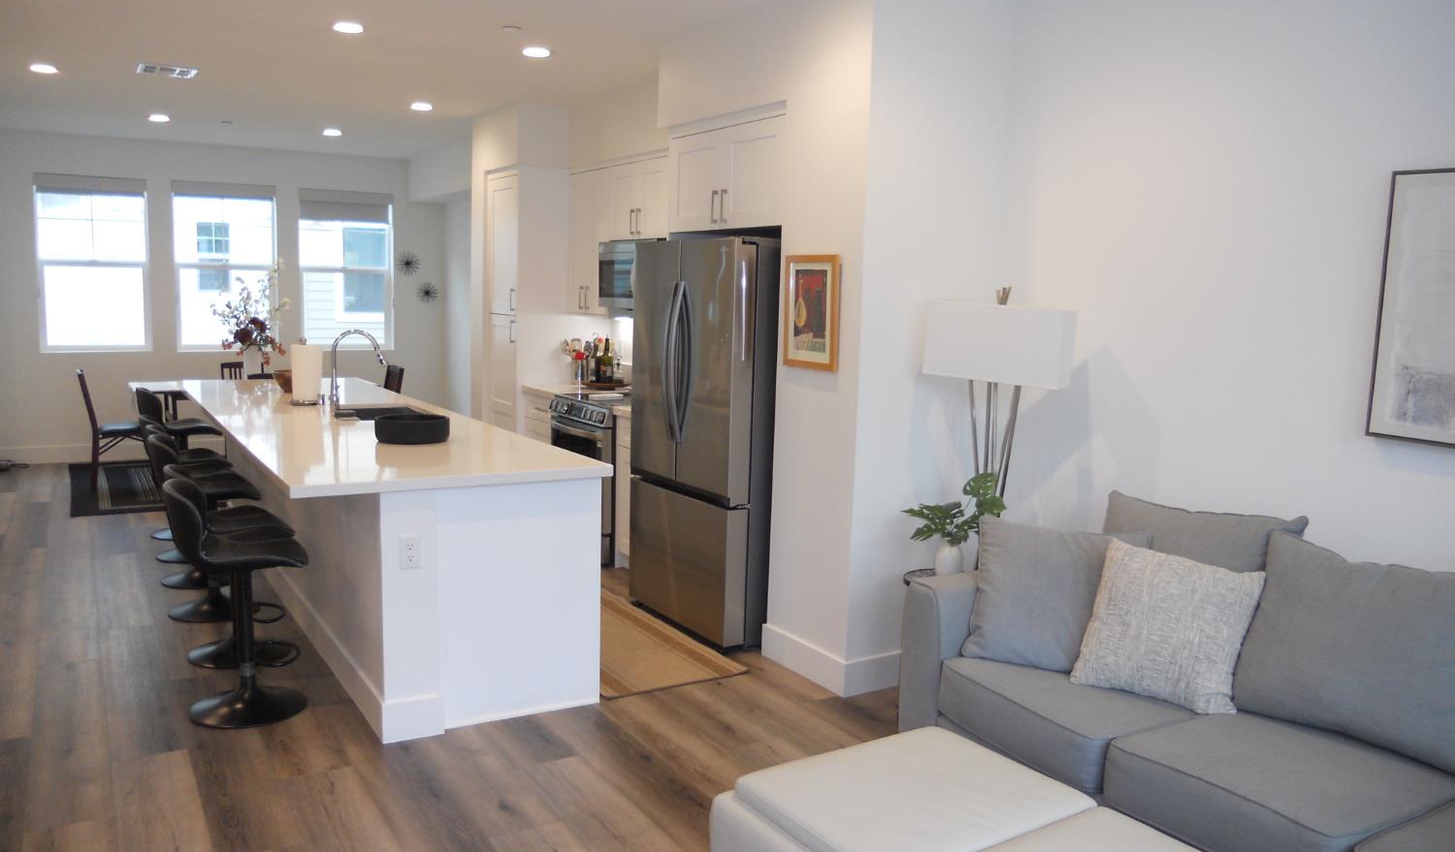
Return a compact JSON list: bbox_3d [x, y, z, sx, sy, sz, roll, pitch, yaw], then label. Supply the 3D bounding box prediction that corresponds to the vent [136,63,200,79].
[{"bbox_3d":[-3.247,-2.043,6.571,0.290,0.020,0.340,-3,8,-31],"label":"vent"}]

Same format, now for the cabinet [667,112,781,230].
[{"bbox_3d":[0.243,-1.125,5.276,0.630,0.455,1.000,-3,8,-31],"label":"cabinet"}]

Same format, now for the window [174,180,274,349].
[{"bbox_3d":[-4.483,-1.425,10.181,0.845,1.500,0.100,-3,8,-31],"label":"window"}]

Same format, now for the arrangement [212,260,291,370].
[{"bbox_3d":[-3.640,-0.846,8.684,0.520,0.855,0.480,-3,8,-31],"label":"arrangement"}]

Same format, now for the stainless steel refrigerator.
[{"bbox_3d":[0.090,0.049,5.304,0.830,1.785,0.915,-3,8,-31],"label":"stainless steel refrigerator"}]

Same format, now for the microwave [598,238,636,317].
[{"bbox_3d":[-0.412,-0.857,6.650,0.400,0.430,0.760,-3,8,-31],"label":"microwave"}]

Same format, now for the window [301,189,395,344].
[{"bbox_3d":[-3.575,-1.463,10.718,0.850,1.500,0.100,-3,8,-31],"label":"window"}]

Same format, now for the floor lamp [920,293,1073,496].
[{"bbox_3d":[0.942,0.314,4.075,0.250,1.610,0.600,-4,9,-37],"label":"floor lamp"}]

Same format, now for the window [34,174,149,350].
[{"bbox_3d":[-5.380,-1.375,9.652,0.840,1.490,0.100,-3,8,-31],"label":"window"}]

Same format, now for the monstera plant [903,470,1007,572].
[{"bbox_3d":[0.816,0.360,4.106,0.316,0.380,0.316,-3,8,-31],"label":"monstera plant"}]

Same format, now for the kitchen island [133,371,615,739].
[{"bbox_3d":[-1.973,0.388,5.733,1.140,0.914,4.160,-3,8,-31],"label":"kitchen island"}]

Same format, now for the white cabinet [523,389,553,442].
[{"bbox_3d":[-0.912,0.233,7.306,0.610,0.890,0.515,-3,8,-31],"label":"white cabinet"}]

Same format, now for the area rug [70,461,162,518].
[{"bbox_3d":[-3.781,0.399,8.997,2.490,0.012,2.350,-3,8,-31],"label":"area rug"}]

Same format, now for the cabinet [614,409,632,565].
[{"bbox_3d":[-0.217,0.387,6.156,0.610,0.895,0.560,-3,8,-31],"label":"cabinet"}]

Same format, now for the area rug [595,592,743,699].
[{"bbox_3d":[-0.702,0.916,5.402,0.655,0.012,2.000,-3,8,-31],"label":"area rug"}]

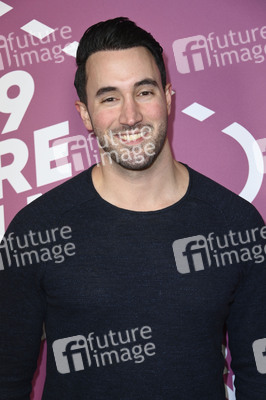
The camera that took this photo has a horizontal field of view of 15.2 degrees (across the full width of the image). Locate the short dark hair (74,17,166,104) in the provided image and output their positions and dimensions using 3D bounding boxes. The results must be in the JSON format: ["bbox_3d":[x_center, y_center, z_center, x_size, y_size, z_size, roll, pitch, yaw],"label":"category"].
[{"bbox_3d":[-0.026,-0.248,1.830,0.170,0.168,0.200,-10,3,-4],"label":"short dark hair"}]

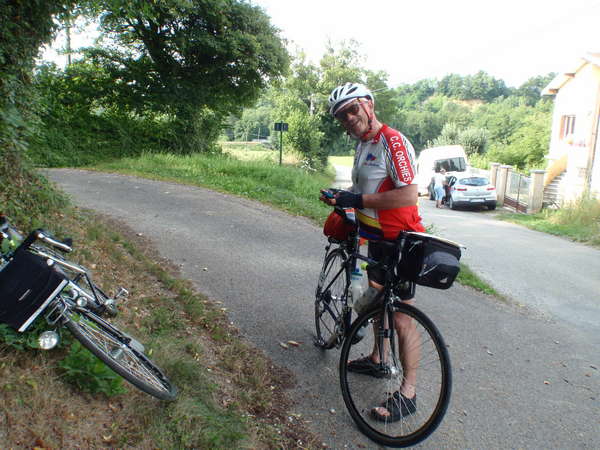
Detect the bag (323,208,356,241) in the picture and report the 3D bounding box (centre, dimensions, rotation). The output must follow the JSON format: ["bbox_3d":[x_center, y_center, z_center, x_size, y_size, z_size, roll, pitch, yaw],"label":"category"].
[{"bbox_3d":[0.255,-0.005,3.150,0.180,0.200,0.220,5,9,-13],"label":"bag"}]

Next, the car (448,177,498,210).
[{"bbox_3d":[7.830,-1.650,22.900,1.800,1.450,4.550,2,7,9],"label":"car"}]

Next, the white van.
[{"bbox_3d":[8.220,-3.120,28.600,1.980,2.700,5.200,1,7,2],"label":"white van"}]

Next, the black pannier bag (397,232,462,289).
[{"bbox_3d":[0.567,0.158,2.150,0.240,0.210,0.190,6,3,-43],"label":"black pannier bag"}]

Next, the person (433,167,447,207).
[{"bbox_3d":[6.030,-1.570,20.900,0.480,1.650,0.480,-2,10,-17],"label":"person"}]

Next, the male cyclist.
[{"bbox_3d":[0.385,0.100,2.680,0.530,1.730,0.530,-3,11,-22],"label":"male cyclist"}]

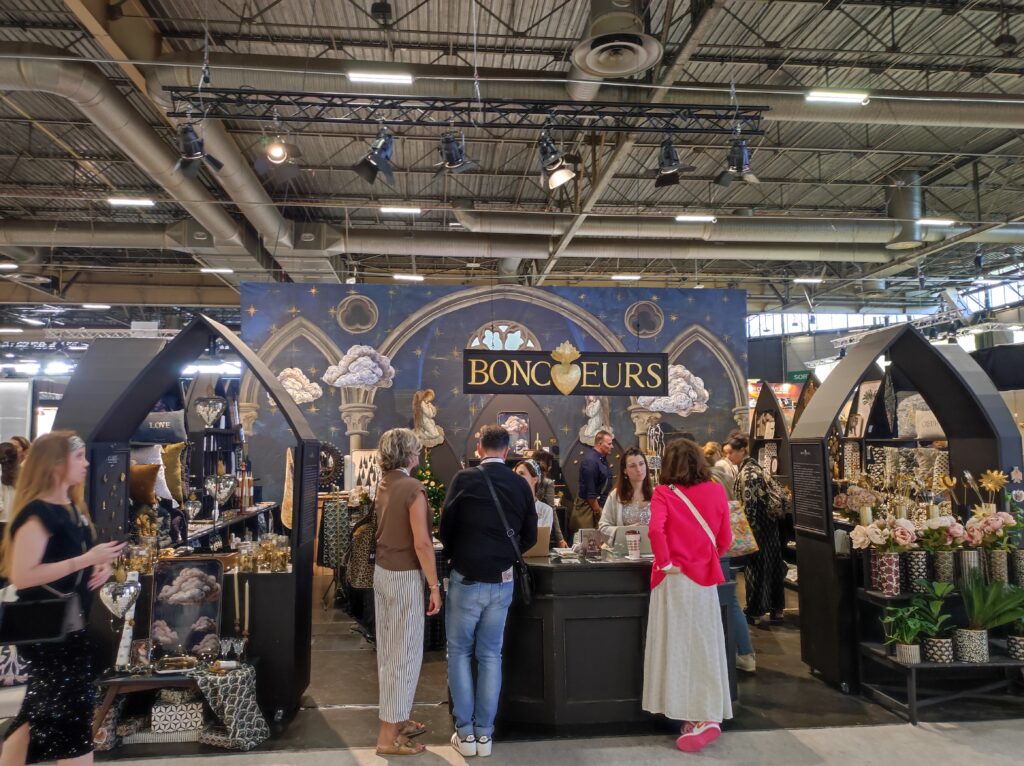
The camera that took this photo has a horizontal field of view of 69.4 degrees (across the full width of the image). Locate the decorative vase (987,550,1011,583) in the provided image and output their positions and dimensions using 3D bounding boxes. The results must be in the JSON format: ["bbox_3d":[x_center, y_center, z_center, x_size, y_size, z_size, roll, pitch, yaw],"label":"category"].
[{"bbox_3d":[3.171,1.225,4.800,0.100,0.255,0.100,0,-5,-5],"label":"decorative vase"}]

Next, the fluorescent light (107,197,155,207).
[{"bbox_3d":[-13.418,-6.387,26.054,1.500,0.100,0.170,0,-5,-5],"label":"fluorescent light"}]

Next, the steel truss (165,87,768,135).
[{"bbox_3d":[-0.351,-2.703,7.419,6.000,0.260,0.290,0,-5,-5],"label":"steel truss"}]

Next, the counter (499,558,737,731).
[{"bbox_3d":[0.503,1.547,4.687,1.834,0.920,0.720,0,-5,-5],"label":"counter"}]

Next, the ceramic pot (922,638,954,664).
[{"bbox_3d":[2.604,1.629,4.500,0.156,0.143,0.156,0,-5,-5],"label":"ceramic pot"}]

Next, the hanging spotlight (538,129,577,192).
[{"bbox_3d":[0.446,-2.249,7.400,0.350,0.480,0.350,-27,6,-24],"label":"hanging spotlight"}]

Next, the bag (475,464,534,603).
[{"bbox_3d":[-0.035,0.824,3.990,0.300,0.730,0.280,0,-5,-6],"label":"bag"}]

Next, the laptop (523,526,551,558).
[{"bbox_3d":[0.077,0.988,4.638,0.305,0.195,0.280,0,-5,-5],"label":"laptop"}]

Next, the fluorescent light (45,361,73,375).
[{"bbox_3d":[-7.623,-0.261,12.418,0.480,0.180,0.180,0,-5,-5],"label":"fluorescent light"}]

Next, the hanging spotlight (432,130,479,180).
[{"bbox_3d":[-0.558,-2.268,7.300,0.380,0.410,0.360,-2,16,19],"label":"hanging spotlight"}]

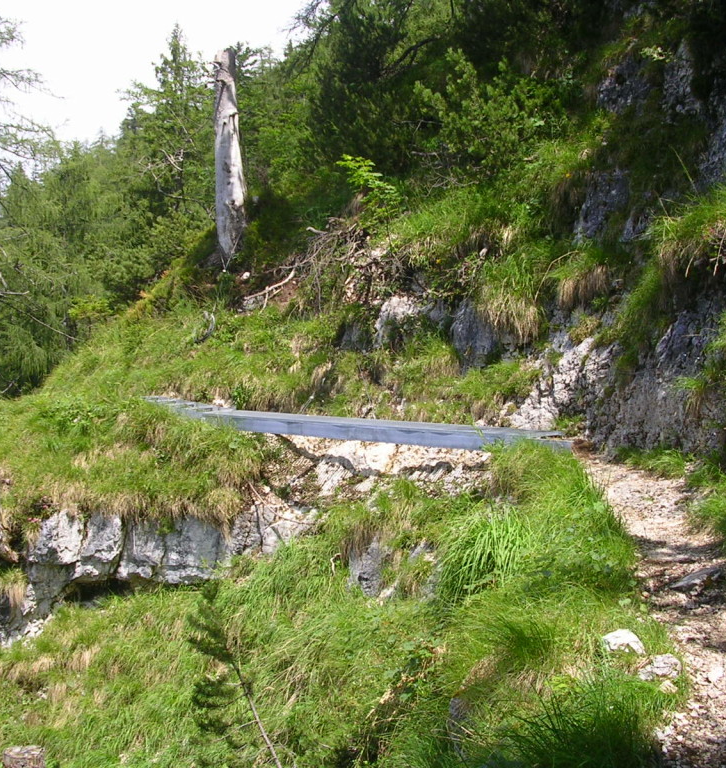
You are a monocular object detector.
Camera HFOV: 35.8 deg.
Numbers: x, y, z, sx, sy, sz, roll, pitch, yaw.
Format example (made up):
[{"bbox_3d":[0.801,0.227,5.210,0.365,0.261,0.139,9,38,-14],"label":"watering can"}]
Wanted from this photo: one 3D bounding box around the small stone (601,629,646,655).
[{"bbox_3d":[1.390,1.385,6.000,0.230,0.125,0.180,0,2,6],"label":"small stone"}]

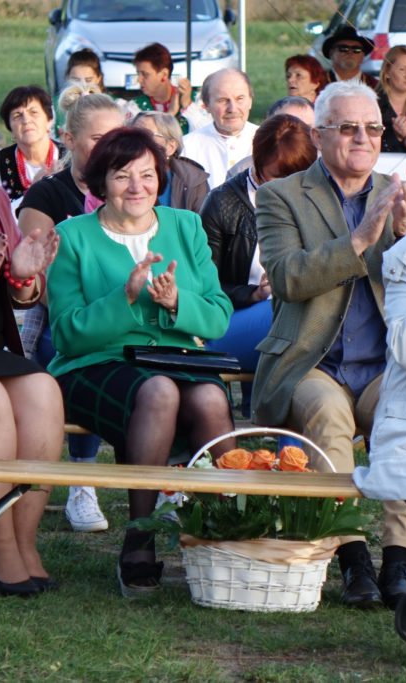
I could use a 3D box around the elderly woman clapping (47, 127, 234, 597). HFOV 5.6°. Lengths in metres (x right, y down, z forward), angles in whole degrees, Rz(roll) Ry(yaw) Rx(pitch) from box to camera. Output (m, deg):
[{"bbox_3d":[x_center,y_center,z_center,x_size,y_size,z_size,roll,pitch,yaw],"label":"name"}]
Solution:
[{"bbox_3d":[-0.165,0.050,11.100,0.500,1.250,0.720,-2,6,-13],"label":"elderly woman clapping"}]

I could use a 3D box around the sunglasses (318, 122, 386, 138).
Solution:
[{"bbox_3d":[0.408,-0.580,11.330,0.142,0.045,0.140,-3,7,-28],"label":"sunglasses"}]

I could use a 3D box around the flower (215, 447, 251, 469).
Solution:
[{"bbox_3d":[0.082,0.322,11.150,0.090,0.070,0.085,-1,6,-6],"label":"flower"}]

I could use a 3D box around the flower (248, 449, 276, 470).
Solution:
[{"bbox_3d":[0.158,0.324,11.150,0.080,0.068,0.080,-1,6,-6],"label":"flower"}]

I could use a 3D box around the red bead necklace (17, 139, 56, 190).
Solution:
[{"bbox_3d":[-0.680,-0.719,16.750,0.165,0.210,0.150,-1,6,-5],"label":"red bead necklace"}]

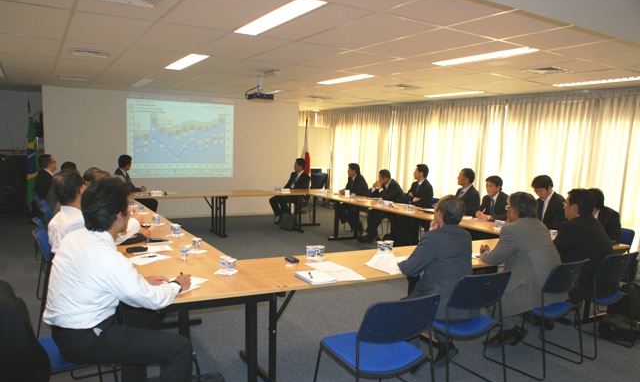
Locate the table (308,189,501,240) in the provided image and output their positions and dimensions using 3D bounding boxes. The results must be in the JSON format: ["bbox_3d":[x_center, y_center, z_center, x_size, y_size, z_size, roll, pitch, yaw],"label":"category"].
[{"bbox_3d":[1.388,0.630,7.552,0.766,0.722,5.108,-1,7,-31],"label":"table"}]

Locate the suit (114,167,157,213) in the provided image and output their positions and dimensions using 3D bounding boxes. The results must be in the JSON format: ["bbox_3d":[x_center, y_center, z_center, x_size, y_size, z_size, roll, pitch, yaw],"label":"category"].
[{"bbox_3d":[-3.065,0.143,7.984,0.750,1.020,0.550,0,6,-18],"label":"suit"}]

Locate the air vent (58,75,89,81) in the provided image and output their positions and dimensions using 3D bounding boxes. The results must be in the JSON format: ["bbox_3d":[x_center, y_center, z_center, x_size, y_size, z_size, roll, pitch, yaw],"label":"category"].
[{"bbox_3d":[-3.793,-1.738,7.415,0.393,0.029,0.393,-1,7,-31],"label":"air vent"}]

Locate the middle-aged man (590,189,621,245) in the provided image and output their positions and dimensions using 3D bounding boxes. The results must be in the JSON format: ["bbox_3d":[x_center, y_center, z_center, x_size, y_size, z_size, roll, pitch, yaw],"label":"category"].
[{"bbox_3d":[3.248,0.620,5.554,0.766,1.287,0.530,-1,6,-28],"label":"middle-aged man"}]

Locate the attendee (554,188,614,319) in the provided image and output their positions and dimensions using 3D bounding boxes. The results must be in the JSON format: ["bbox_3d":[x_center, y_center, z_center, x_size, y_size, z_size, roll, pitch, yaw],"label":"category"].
[{"bbox_3d":[2.206,0.643,4.271,0.540,1.310,0.760,-2,7,-39],"label":"attendee"}]

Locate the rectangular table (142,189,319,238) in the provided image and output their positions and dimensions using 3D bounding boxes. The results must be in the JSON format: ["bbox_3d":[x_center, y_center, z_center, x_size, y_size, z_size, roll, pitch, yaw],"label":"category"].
[{"bbox_3d":[-1.680,0.405,8.234,3.020,0.740,0.780,-1,6,-25],"label":"rectangular table"}]

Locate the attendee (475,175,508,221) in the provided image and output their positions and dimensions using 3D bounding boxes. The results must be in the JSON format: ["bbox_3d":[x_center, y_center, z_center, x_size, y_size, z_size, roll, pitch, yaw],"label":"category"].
[{"bbox_3d":[2.245,0.449,6.380,0.560,1.300,0.780,7,7,39],"label":"attendee"}]

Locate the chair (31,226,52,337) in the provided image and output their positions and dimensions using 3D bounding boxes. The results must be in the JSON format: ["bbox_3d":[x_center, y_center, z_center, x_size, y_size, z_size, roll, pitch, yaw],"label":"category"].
[{"bbox_3d":[-2.209,0.748,4.204,0.540,0.845,0.521,-1,7,-31],"label":"chair"}]

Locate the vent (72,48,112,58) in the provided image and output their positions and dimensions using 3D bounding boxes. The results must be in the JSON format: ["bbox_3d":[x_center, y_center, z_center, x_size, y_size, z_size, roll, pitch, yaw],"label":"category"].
[{"bbox_3d":[-2.533,-1.544,5.336,0.400,0.050,0.400,-2,6,-31],"label":"vent"}]

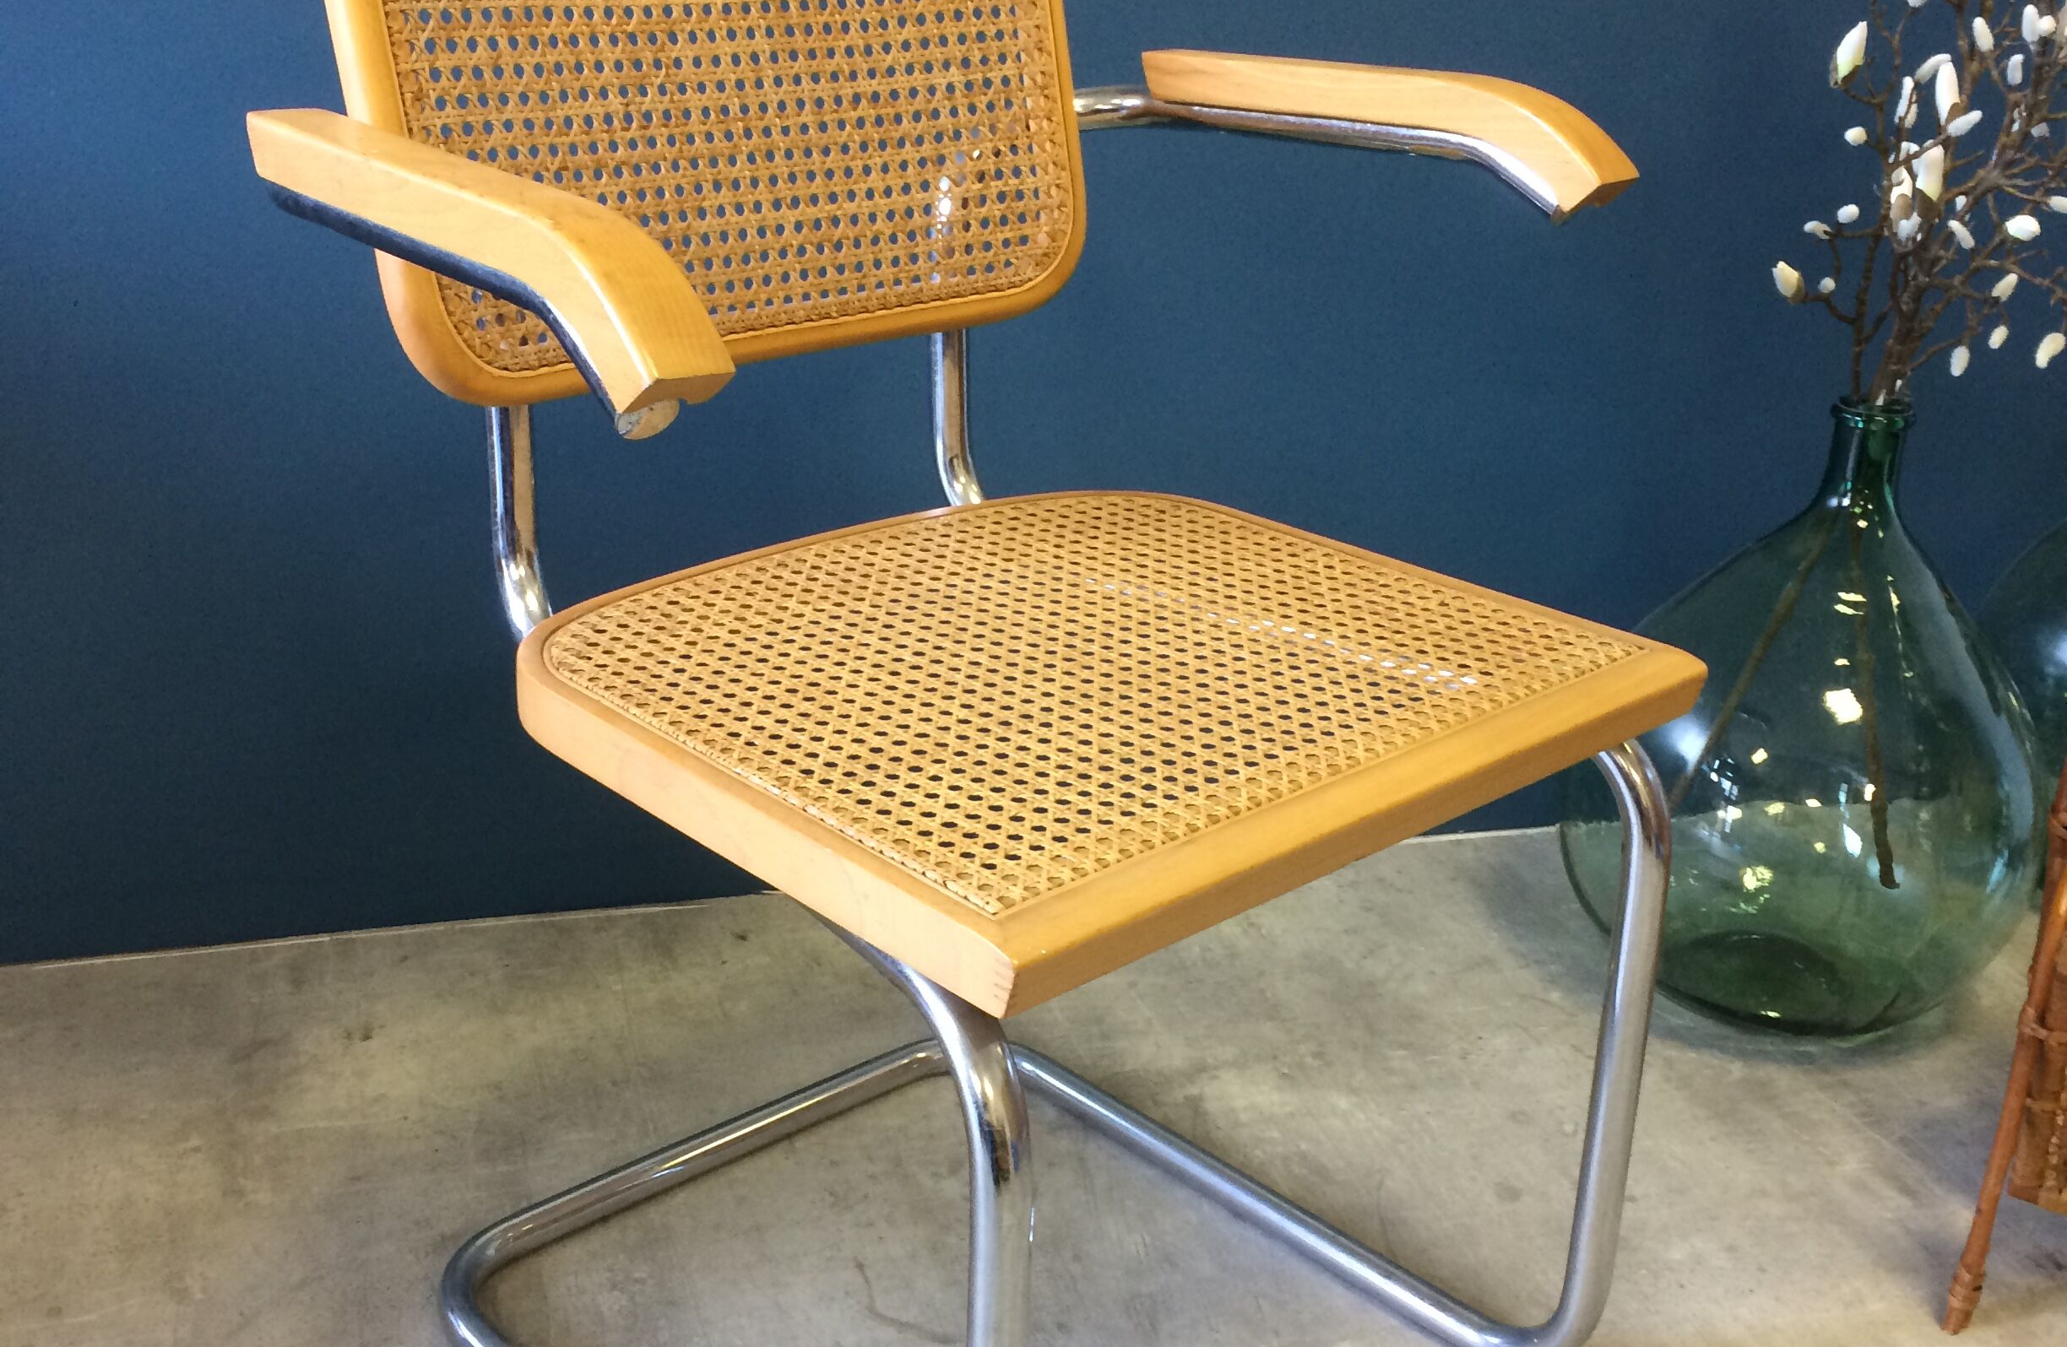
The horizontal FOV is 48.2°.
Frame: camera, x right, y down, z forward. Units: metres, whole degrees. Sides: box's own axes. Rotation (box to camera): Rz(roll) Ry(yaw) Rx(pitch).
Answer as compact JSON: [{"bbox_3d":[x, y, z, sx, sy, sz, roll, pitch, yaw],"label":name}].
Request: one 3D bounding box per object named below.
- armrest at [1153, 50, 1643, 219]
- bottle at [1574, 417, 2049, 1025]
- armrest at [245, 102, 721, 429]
[{"bbox_3d":[0.181,-0.299,1.235,0.037,0.061,0.319,-19,30,-39],"label":"armrest"},{"bbox_3d":[0.564,0.027,1.653,0.337,0.449,0.337,1,23,0],"label":"bottle"},{"bbox_3d":[-0.219,-0.164,0.896,0.037,0.068,0.319,-19,30,-39],"label":"armrest"}]

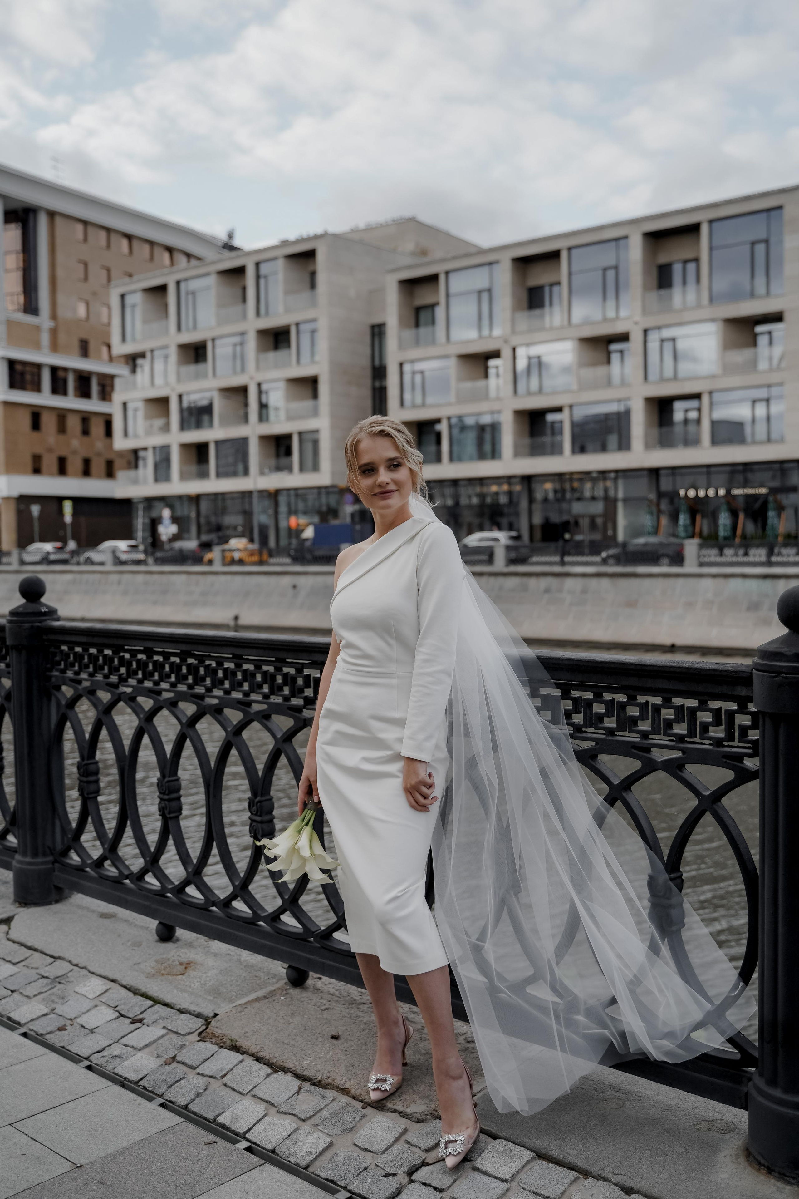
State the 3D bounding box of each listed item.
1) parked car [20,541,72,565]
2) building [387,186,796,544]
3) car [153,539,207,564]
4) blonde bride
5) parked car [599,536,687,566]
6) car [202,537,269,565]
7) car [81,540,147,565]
[{"bbox_3d":[-25.814,-3.243,84.500,4.400,1.580,1.800,1,3,38],"label":"parked car"},{"bbox_3d":[14.864,-12.063,73.675,27.800,19.200,16.000,1,4,39],"label":"building"},{"bbox_3d":[-14.361,-3.061,77.500,4.500,1.580,1.820,1,3,38],"label":"car"},{"bbox_3d":[0.290,0.429,2.920,1.100,1.770,0.600,0,3,17],"label":"blonde bride"},{"bbox_3d":[12.189,-2.377,57.000,4.500,1.460,1.800,1,3,38],"label":"parked car"},{"bbox_3d":[-10.441,-2.947,74.000,4.400,1.580,1.800,1,3,38],"label":"car"},{"bbox_3d":[-19.339,-3.117,79.000,4.600,1.680,1.870,1,3,38],"label":"car"}]

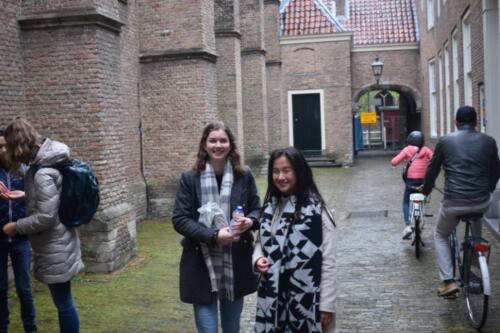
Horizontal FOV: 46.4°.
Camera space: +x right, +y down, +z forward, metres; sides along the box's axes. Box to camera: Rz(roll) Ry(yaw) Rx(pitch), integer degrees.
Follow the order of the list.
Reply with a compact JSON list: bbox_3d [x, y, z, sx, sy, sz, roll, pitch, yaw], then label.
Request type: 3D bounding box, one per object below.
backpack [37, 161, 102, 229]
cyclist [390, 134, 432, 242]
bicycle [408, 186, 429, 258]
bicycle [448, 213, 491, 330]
[{"bbox_3d":[-1.169,0.190,3.950,0.270,0.460,0.300,-3,4,6],"label":"backpack"},{"bbox_3d":[2.113,0.245,7.428,0.540,1.420,0.800,-1,4,15],"label":"cyclist"},{"bbox_3d":[2.140,0.540,7.507,0.600,1.060,1.760,-1,4,15],"label":"bicycle"},{"bbox_3d":[1.865,0.710,5.054,0.600,1.080,1.800,-1,4,10],"label":"bicycle"}]

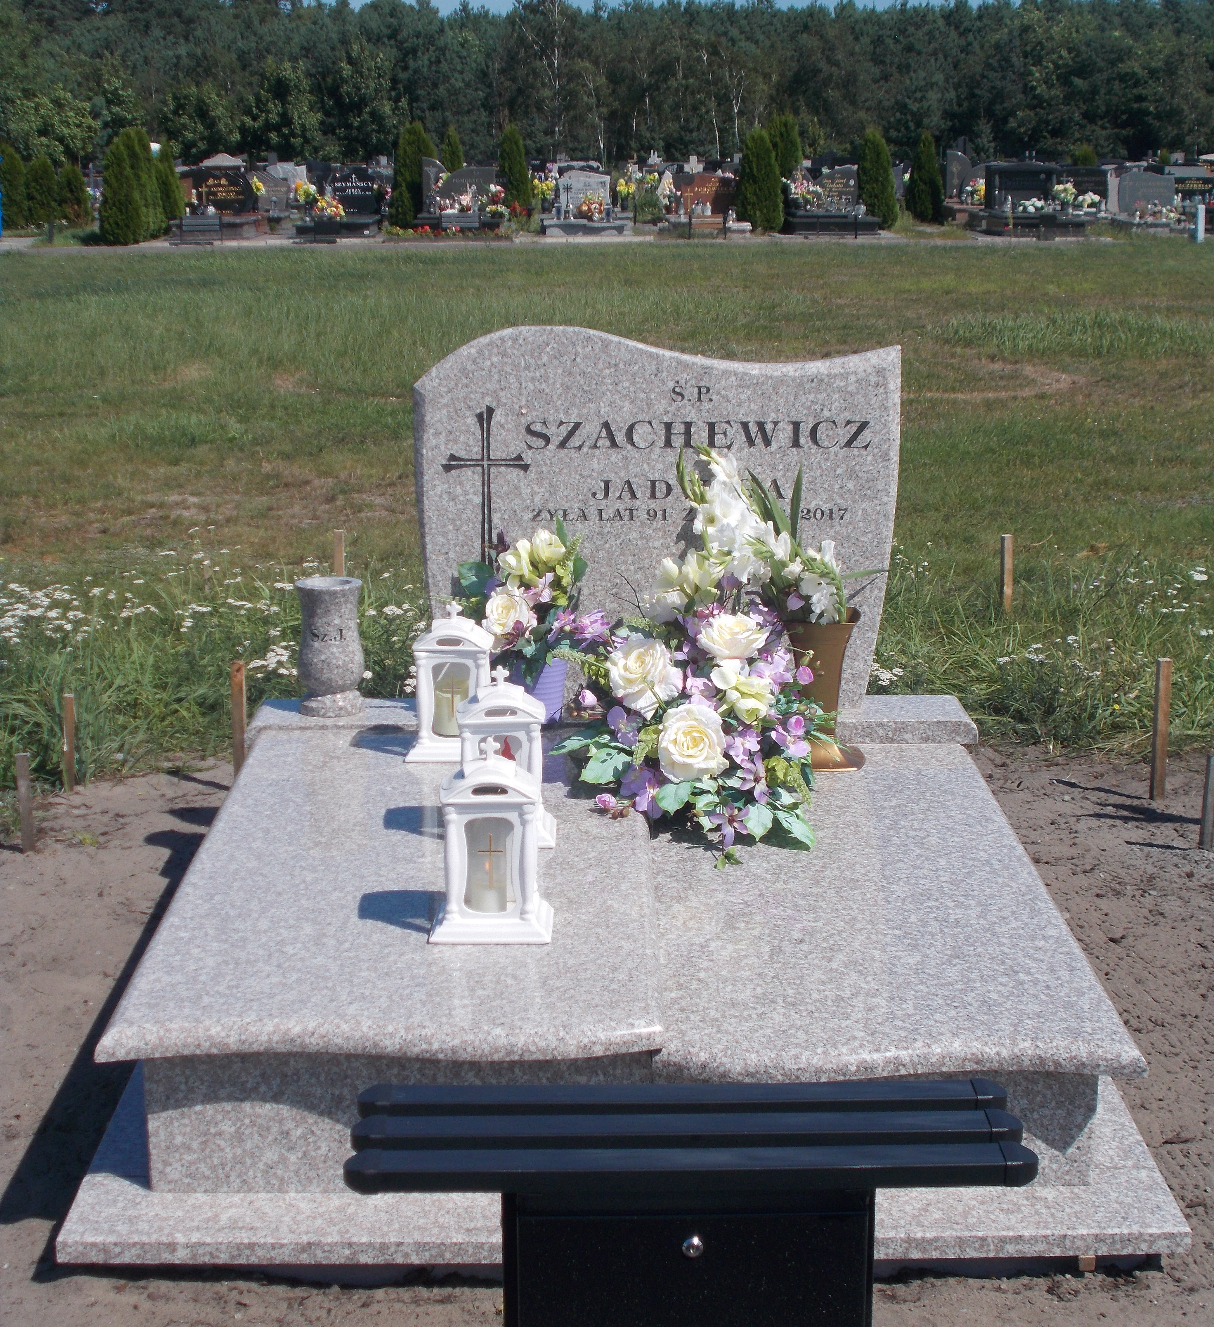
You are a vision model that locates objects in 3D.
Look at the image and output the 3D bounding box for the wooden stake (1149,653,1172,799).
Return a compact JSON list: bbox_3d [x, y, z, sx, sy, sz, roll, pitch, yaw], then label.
[{"bbox_3d":[1.331,0.157,5.620,0.033,0.350,0.033,0,13,0],"label":"wooden stake"}]

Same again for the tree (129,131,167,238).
[{"bbox_3d":[-7.176,-7.492,36.500,0.630,1.650,0.630,0,13,0],"label":"tree"}]

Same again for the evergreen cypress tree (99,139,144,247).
[{"bbox_3d":[-7.260,-7.070,35.000,0.680,1.580,0.680,0,13,0],"label":"evergreen cypress tree"}]

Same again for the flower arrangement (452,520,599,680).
[{"bbox_3d":[-0.148,-0.109,4.271,0.250,0.275,0.220,0,14,0],"label":"flower arrangement"}]

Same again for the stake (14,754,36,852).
[{"bbox_3d":[-1.255,0.299,5.045,0.028,0.227,0.028,0,13,0],"label":"stake"}]

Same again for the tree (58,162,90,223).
[{"bbox_3d":[-8.663,-7.635,38.000,0.540,1.040,0.540,0,13,0],"label":"tree"}]

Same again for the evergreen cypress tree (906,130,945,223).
[{"bbox_3d":[5.169,-7.923,38.000,0.600,1.530,0.600,0,13,0],"label":"evergreen cypress tree"}]

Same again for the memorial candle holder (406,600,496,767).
[{"bbox_3d":[-0.315,0.040,4.760,0.187,0.315,0.135,0,13,0],"label":"memorial candle holder"}]

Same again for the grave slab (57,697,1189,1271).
[{"bbox_3d":[0.017,0.447,3.978,1.550,0.369,1.782,0,13,0],"label":"grave slab"}]

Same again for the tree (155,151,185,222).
[{"bbox_3d":[-7.486,-8.221,40.000,0.541,1.336,0.541,0,14,0],"label":"tree"}]

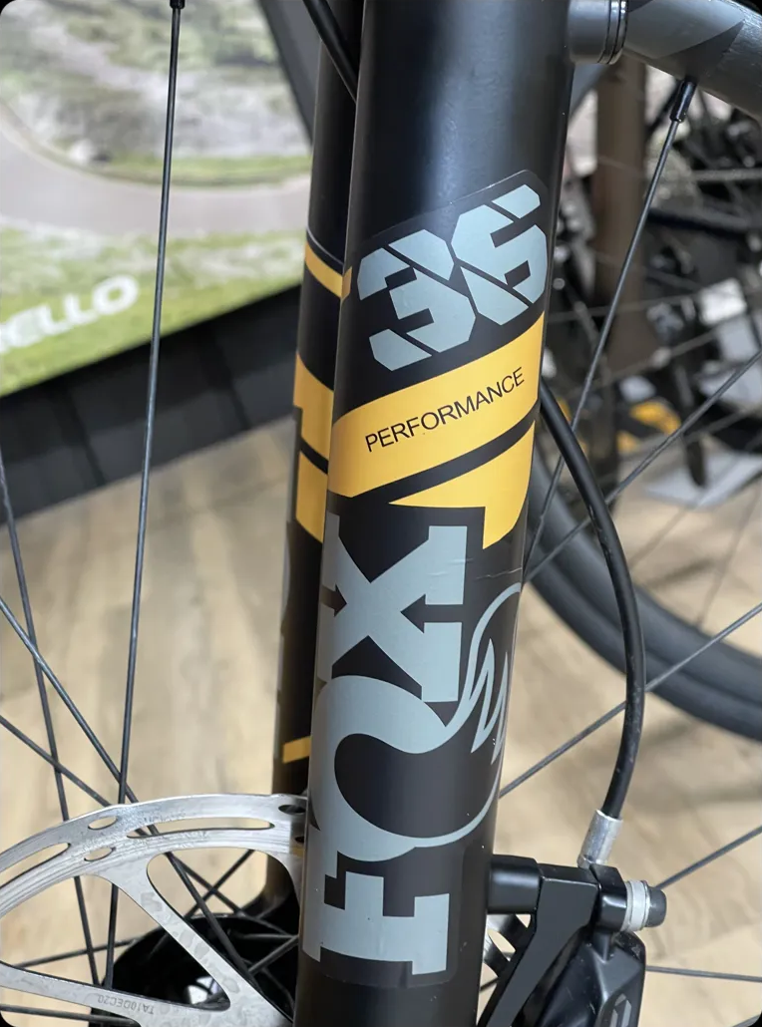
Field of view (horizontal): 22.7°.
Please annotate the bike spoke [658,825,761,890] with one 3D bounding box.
[{"bbox_3d":[0.094,0.098,0.538,0.290,0.002,0.002,-34,16,11],"label":"bike spoke"}]

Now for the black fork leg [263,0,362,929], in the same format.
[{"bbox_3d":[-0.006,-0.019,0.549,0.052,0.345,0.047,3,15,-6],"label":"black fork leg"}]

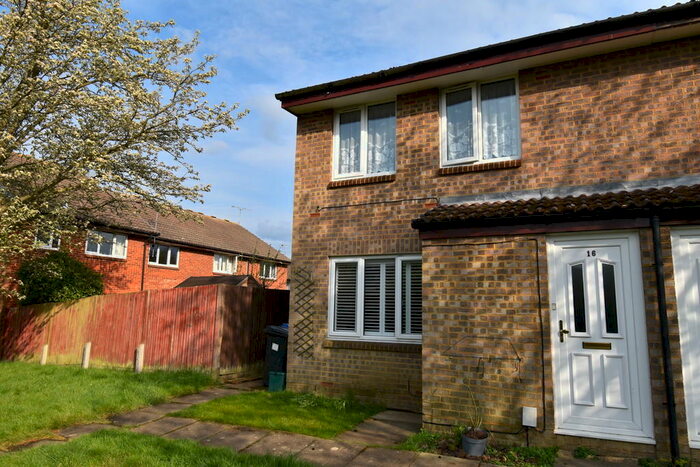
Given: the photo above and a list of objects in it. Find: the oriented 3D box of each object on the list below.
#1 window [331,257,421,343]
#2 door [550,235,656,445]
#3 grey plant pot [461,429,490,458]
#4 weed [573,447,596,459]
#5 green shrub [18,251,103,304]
[{"bbox_3d":[0.472,1.031,6.731,1.780,1.339,0.100,-3,-9,25],"label":"window"},{"bbox_3d":[2.593,1.045,4.503,0.890,2.110,0.110,-3,-9,25],"label":"door"},{"bbox_3d":[1.341,2.253,4.574,0.275,0.193,0.275,-3,-9,25],"label":"grey plant pot"},{"bbox_3d":[2.396,2.229,4.356,0.200,0.085,0.110,-3,-9,25],"label":"weed"},{"bbox_3d":[-7.718,1.750,11.309,1.950,2.600,1.800,6,-10,-33],"label":"green shrub"}]

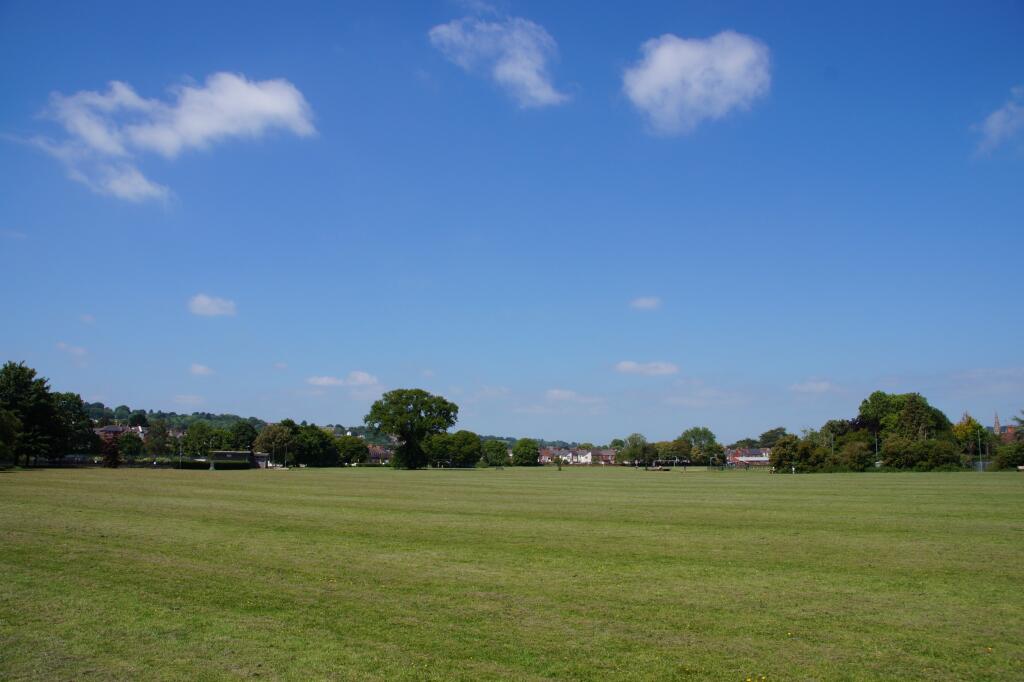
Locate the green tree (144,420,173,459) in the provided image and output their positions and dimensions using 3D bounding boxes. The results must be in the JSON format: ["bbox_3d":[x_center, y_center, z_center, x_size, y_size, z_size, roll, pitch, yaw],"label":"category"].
[{"bbox_3d":[-115.120,32.560,250.000,8.940,13.320,8.490,4,-10,-24],"label":"green tree"}]

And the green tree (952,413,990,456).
[{"bbox_3d":[110.730,23.500,185.000,8.970,12.500,8.530,-5,-11,30],"label":"green tree"}]

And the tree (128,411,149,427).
[{"bbox_3d":[-194.610,41.420,400.000,10.210,10.400,9.700,4,-10,-26],"label":"tree"}]

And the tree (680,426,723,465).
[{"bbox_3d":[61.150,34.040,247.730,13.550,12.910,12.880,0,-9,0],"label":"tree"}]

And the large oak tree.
[{"bbox_3d":[-24.870,21.780,190.000,22.800,20.000,21.660,1,-9,-7],"label":"large oak tree"}]

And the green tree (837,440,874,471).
[{"bbox_3d":[71.590,23.970,160.000,7.760,6.450,7.370,-4,-10,24],"label":"green tree"}]

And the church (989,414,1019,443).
[{"bbox_3d":[332.920,62.650,520.000,19.910,25.680,24.000,0,-9,0],"label":"church"}]

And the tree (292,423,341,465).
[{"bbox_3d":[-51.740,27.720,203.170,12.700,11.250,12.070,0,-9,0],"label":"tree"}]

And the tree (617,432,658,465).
[{"bbox_3d":[45.770,39.390,280.000,13.580,12.010,12.900,-1,-9,9],"label":"tree"}]

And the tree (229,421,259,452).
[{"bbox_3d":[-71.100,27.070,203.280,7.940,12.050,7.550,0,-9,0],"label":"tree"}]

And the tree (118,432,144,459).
[{"bbox_3d":[-93.270,26.470,188.180,6.370,8.090,6.050,0,-9,0],"label":"tree"}]

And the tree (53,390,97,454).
[{"bbox_3d":[-87.550,17.620,154.150,9.440,15.360,8.970,0,-9,0],"label":"tree"}]

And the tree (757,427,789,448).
[{"bbox_3d":[109.000,42.310,320.000,12.250,13.310,11.640,-3,-10,18],"label":"tree"}]

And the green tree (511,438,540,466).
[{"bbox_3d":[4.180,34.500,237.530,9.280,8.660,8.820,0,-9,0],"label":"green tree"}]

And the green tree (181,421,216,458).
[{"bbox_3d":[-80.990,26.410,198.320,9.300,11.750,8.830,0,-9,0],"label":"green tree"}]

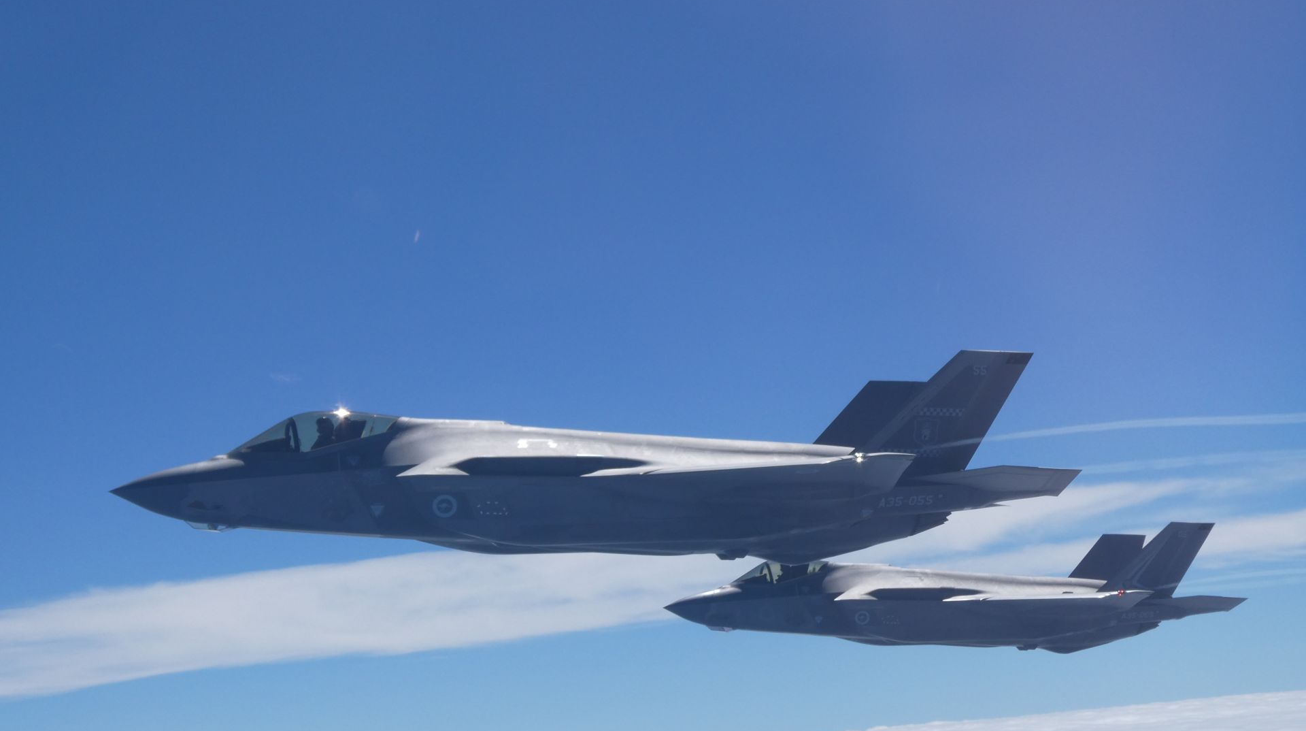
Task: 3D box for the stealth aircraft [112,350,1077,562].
[{"bbox_3d":[-1.247,1.554,53.230,15.670,3.550,10.670,2,-8,-18],"label":"stealth aircraft"}]

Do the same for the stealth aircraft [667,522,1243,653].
[{"bbox_3d":[7.736,6.041,86.611,15.670,3.550,10.670,2,-8,-18],"label":"stealth aircraft"}]

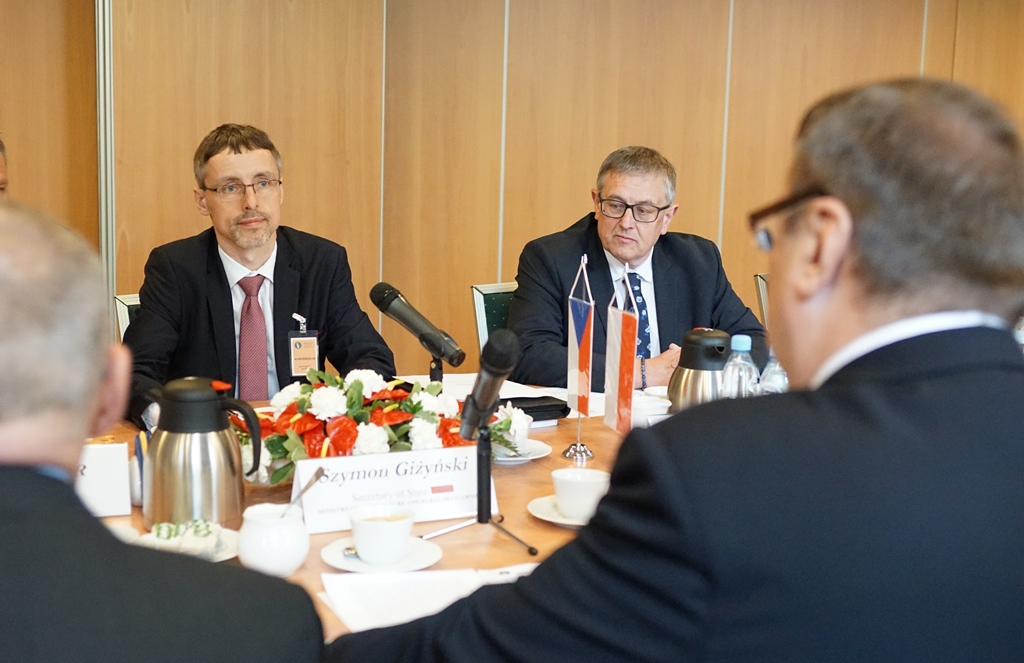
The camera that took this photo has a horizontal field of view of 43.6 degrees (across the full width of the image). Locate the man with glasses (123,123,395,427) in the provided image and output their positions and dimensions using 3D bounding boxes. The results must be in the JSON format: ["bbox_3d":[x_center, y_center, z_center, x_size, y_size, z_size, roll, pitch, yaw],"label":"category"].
[{"bbox_3d":[-0.516,0.239,2.549,0.560,1.292,0.820,-1,8,-20],"label":"man with glasses"}]

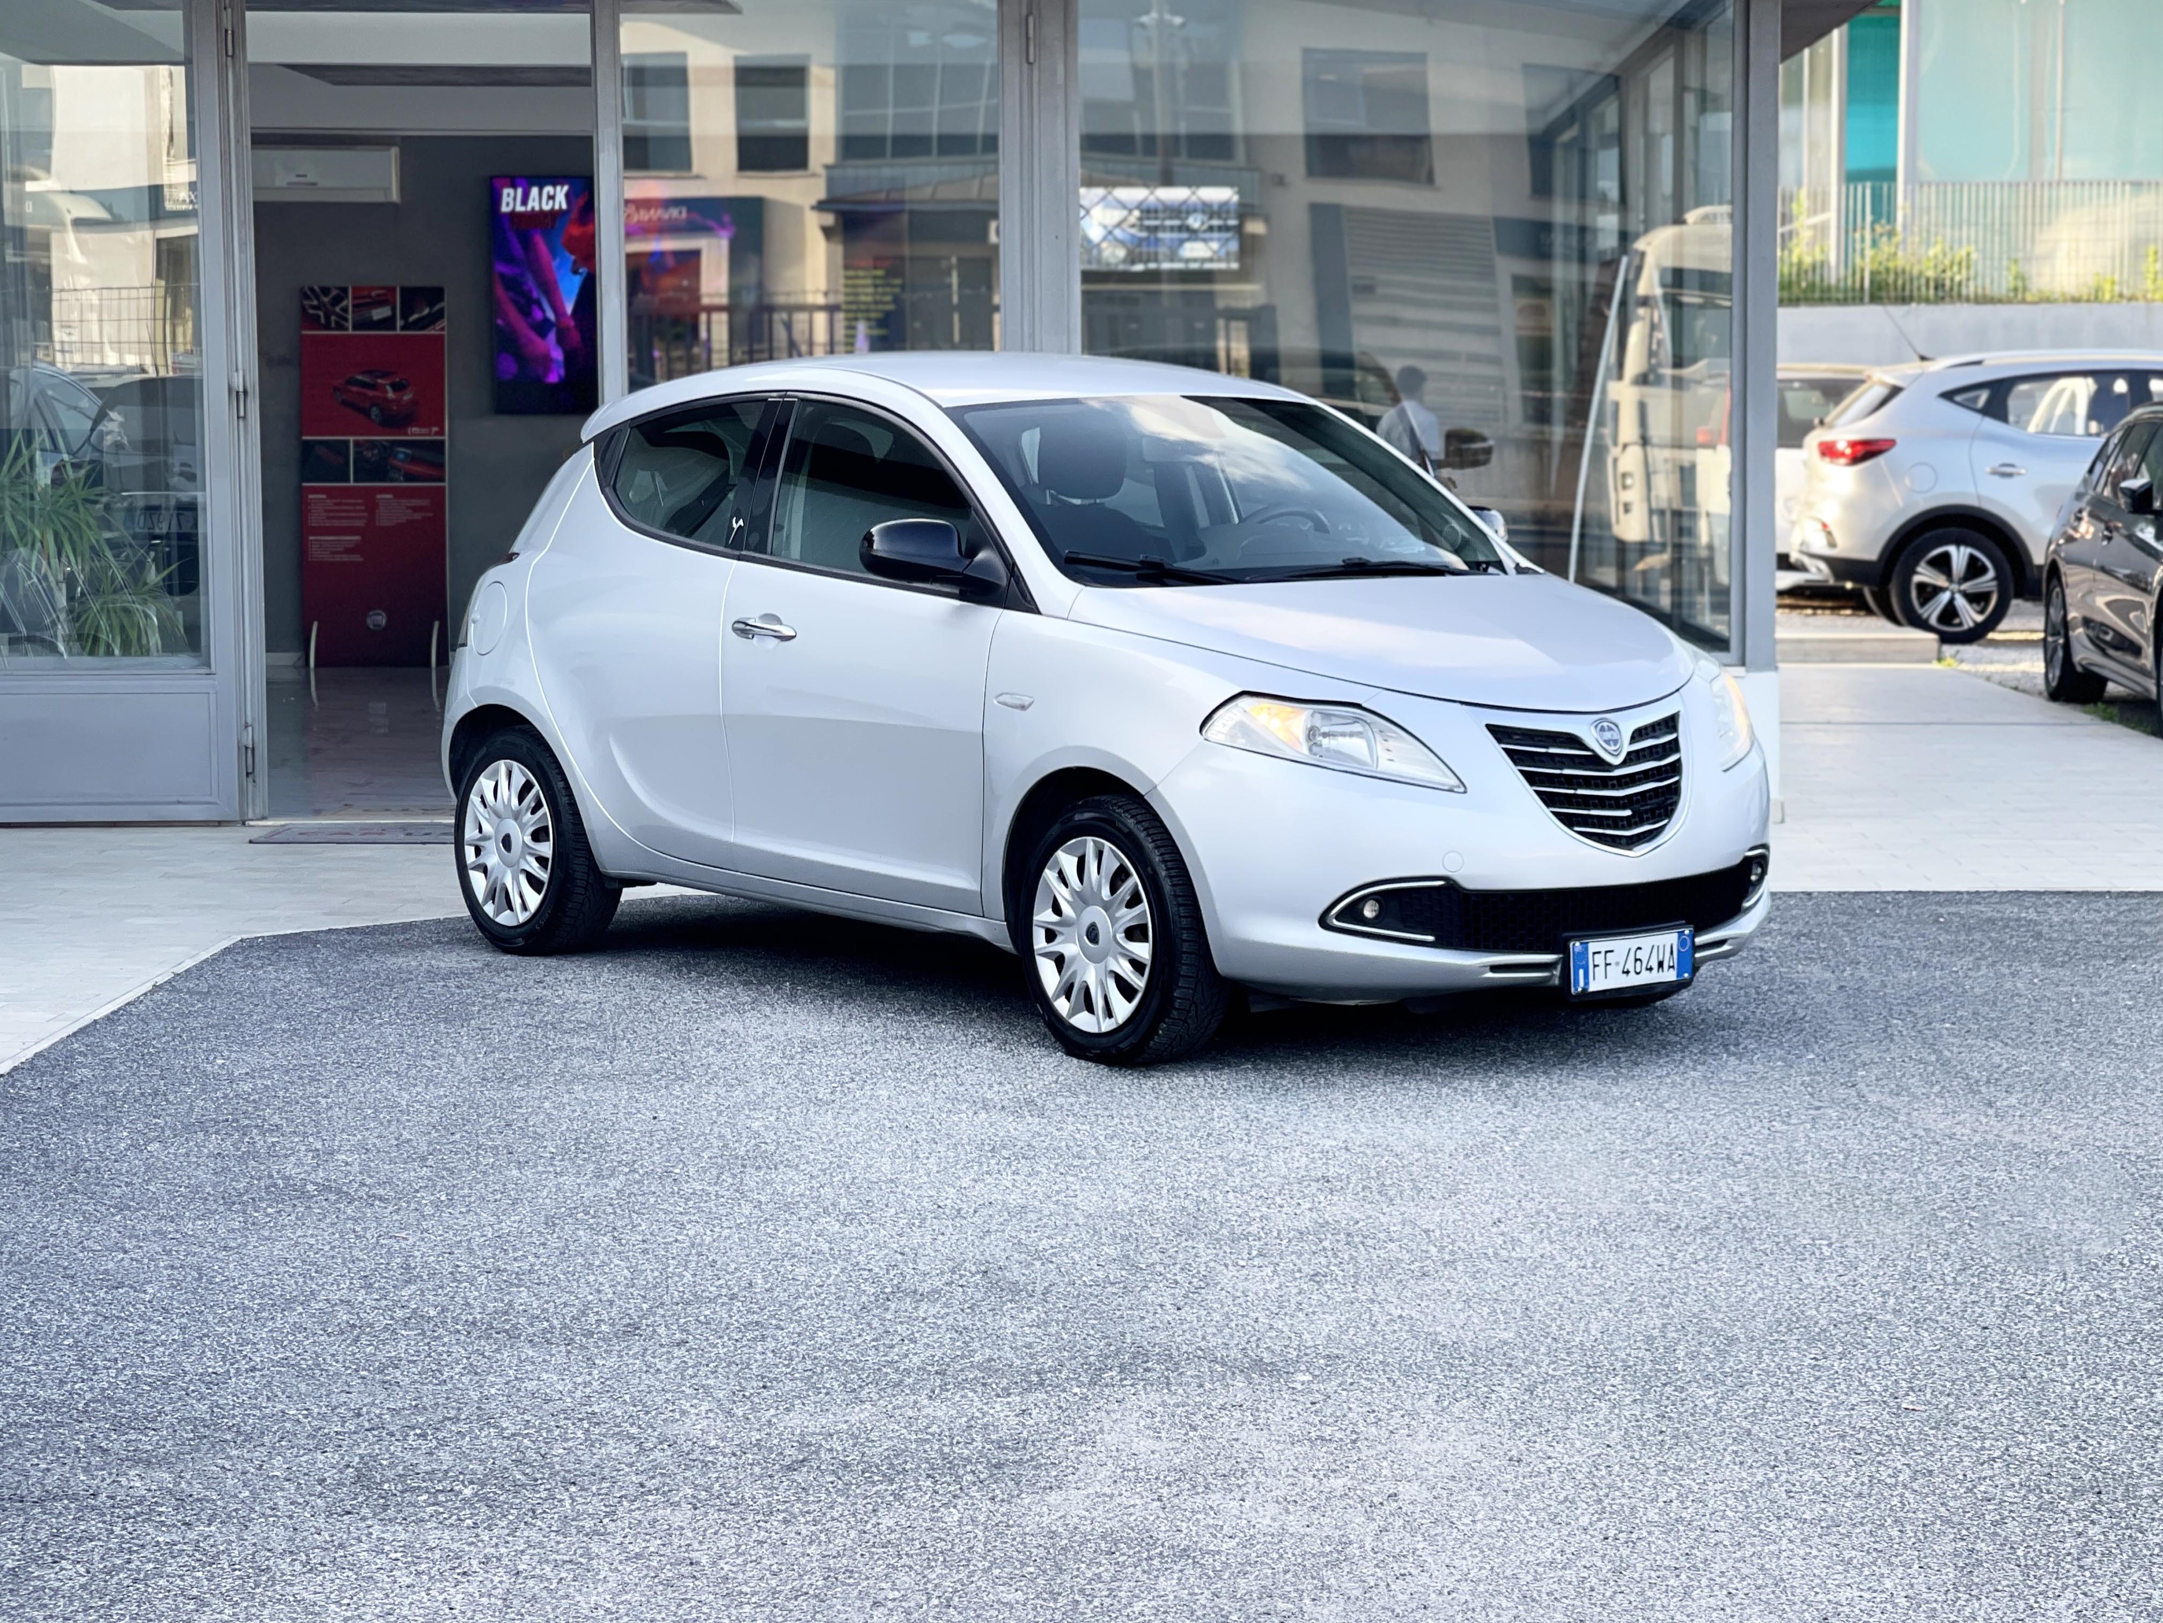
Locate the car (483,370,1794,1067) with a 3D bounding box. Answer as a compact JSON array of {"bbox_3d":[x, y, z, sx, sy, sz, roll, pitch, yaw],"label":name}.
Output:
[{"bbox_3d":[-0.087,-0.349,9.859,1.700,1.520,3.840,-4,7,-39],"label":"car"}]

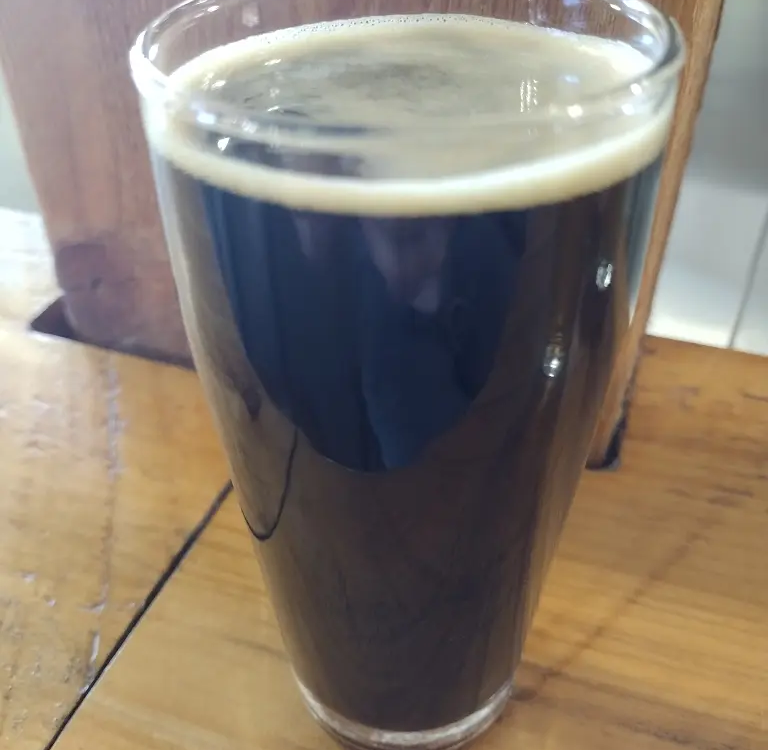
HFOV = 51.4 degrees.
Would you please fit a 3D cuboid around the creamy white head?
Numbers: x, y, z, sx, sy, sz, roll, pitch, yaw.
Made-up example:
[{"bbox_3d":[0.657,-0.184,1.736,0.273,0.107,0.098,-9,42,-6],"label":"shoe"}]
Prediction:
[{"bbox_3d":[0.003,-0.045,0.126,0.077,0.005,0.077,-2,38,0],"label":"creamy white head"}]

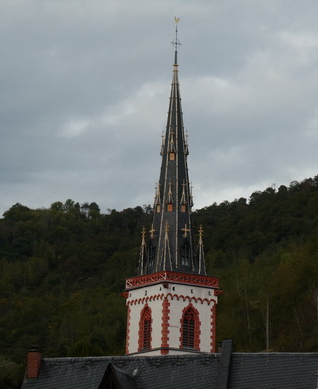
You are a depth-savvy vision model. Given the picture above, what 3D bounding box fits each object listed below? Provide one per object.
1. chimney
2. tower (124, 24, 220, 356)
[{"bbox_3d":[-5.039,6.805,104.658,0.421,1.310,0.485,-2,-12,17],"label":"chimney"},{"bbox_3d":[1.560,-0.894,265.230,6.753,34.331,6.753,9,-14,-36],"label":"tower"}]

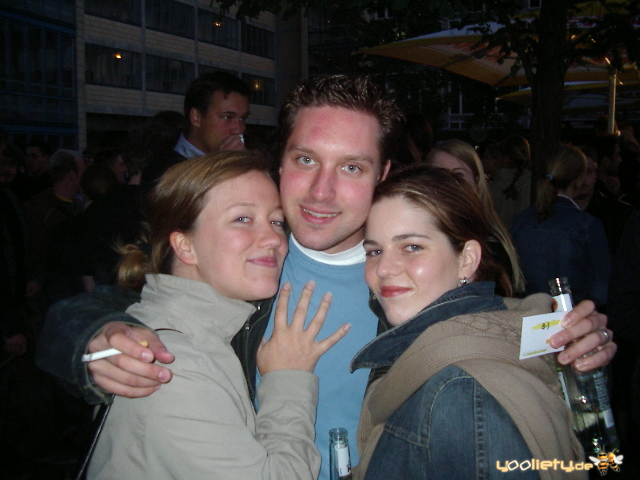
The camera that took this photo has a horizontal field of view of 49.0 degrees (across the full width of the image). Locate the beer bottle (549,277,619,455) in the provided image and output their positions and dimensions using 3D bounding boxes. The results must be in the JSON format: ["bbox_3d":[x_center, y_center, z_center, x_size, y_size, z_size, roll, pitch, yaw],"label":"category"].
[{"bbox_3d":[0.346,0.169,0.940,0.062,0.237,0.062,-13,-3,18],"label":"beer bottle"}]

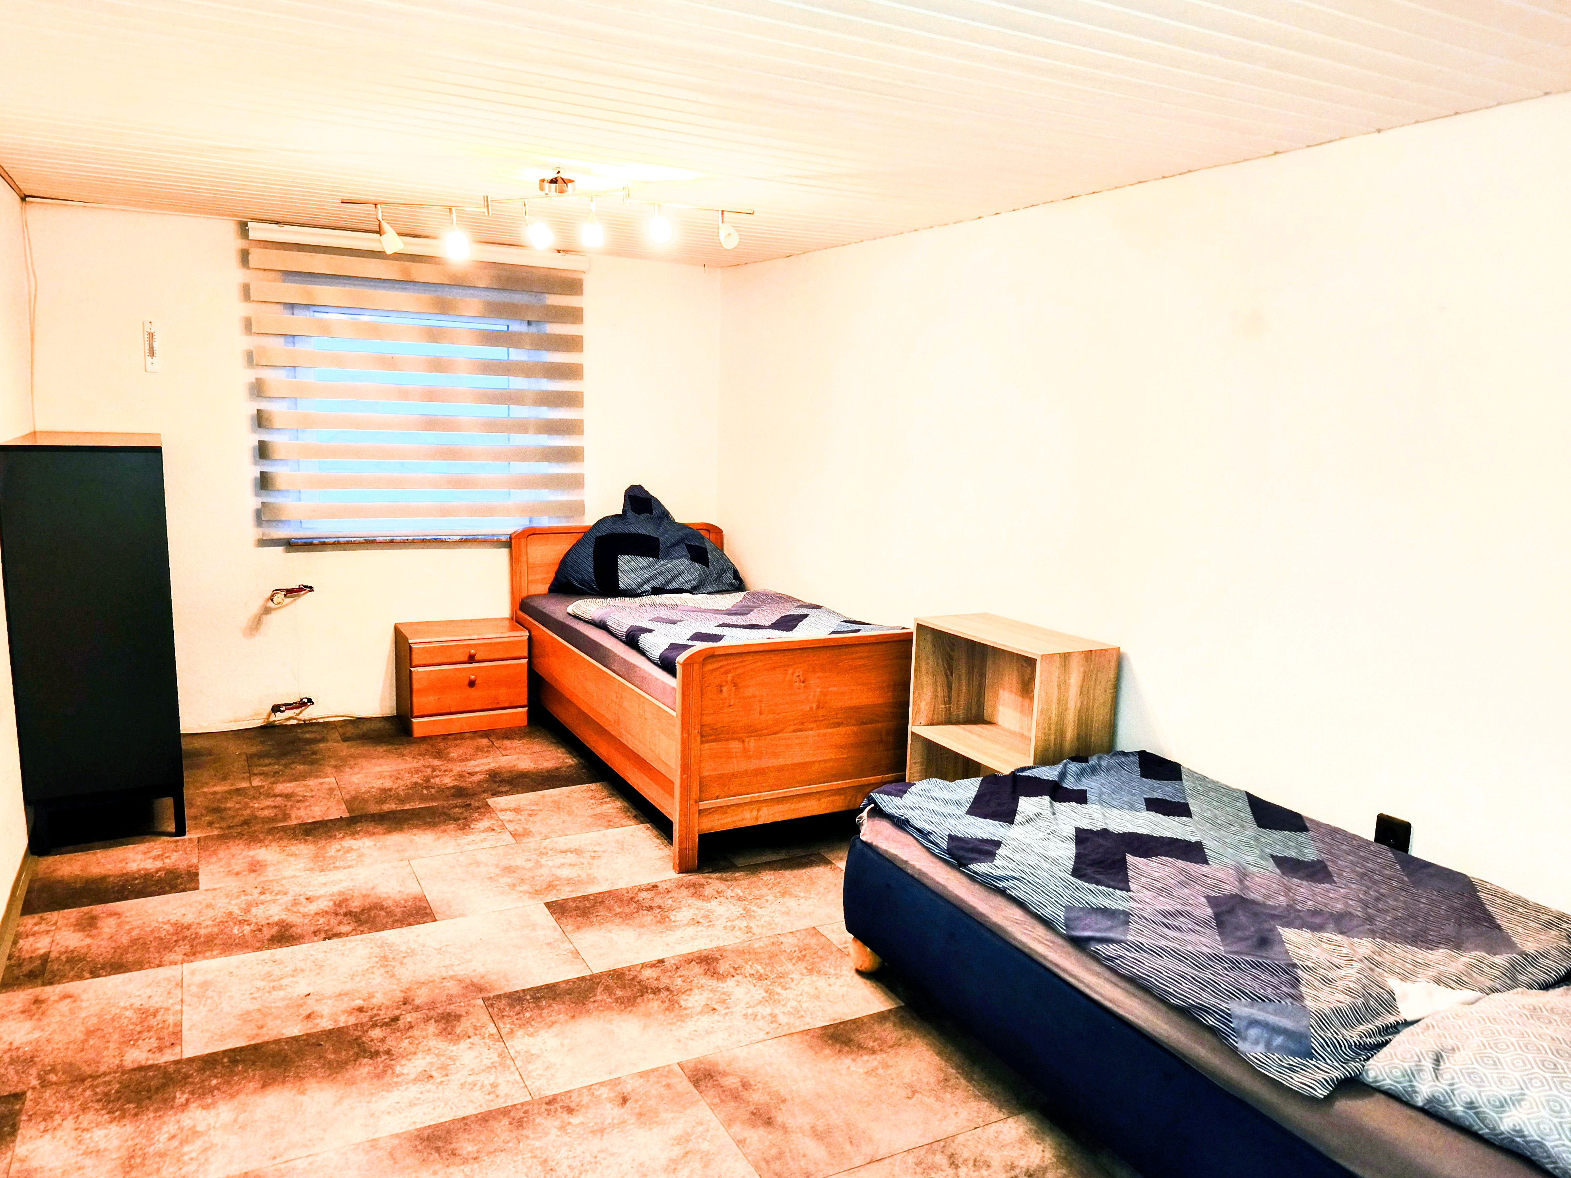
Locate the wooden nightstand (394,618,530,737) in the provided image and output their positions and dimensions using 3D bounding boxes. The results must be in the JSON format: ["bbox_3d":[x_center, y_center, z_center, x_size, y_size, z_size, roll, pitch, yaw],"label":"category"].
[{"bbox_3d":[-1.457,0.386,4.699,0.494,0.417,0.409,-3,10,-28],"label":"wooden nightstand"}]

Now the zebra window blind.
[{"bbox_3d":[-1.546,-0.859,4.577,1.382,1.258,0.070,-2,10,-27],"label":"zebra window blind"}]

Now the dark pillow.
[{"bbox_3d":[-0.636,-0.228,4.962,0.948,0.515,0.271,-3,10,-28],"label":"dark pillow"}]

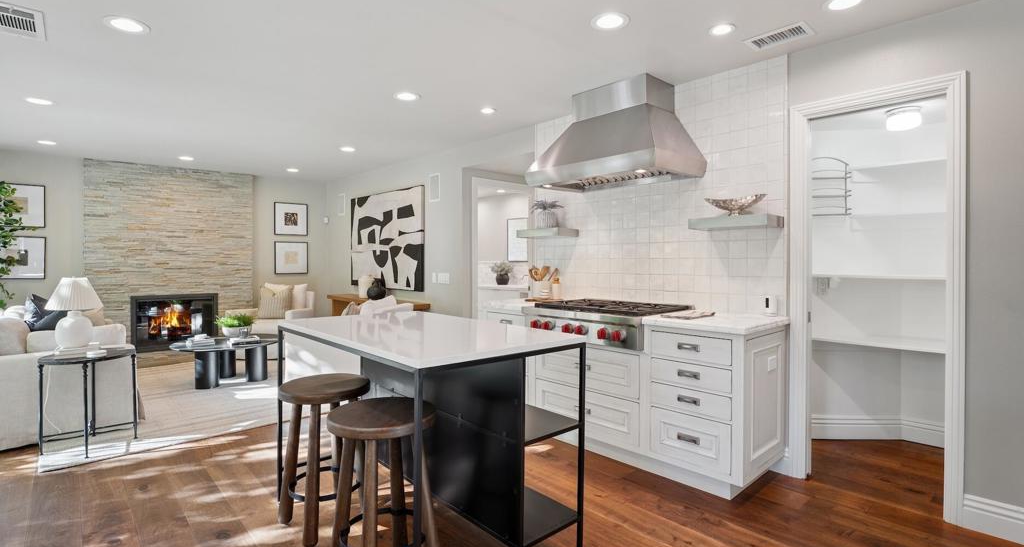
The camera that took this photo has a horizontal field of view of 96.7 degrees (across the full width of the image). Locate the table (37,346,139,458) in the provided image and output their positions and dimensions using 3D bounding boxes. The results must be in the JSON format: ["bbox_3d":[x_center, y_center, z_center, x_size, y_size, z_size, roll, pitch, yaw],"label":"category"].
[{"bbox_3d":[-2.760,0.824,2.979,0.500,0.620,0.500,-1,2,-43],"label":"table"}]

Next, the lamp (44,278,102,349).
[{"bbox_3d":[-3.411,0.306,3.544,0.345,0.561,0.345,0,2,0],"label":"lamp"}]

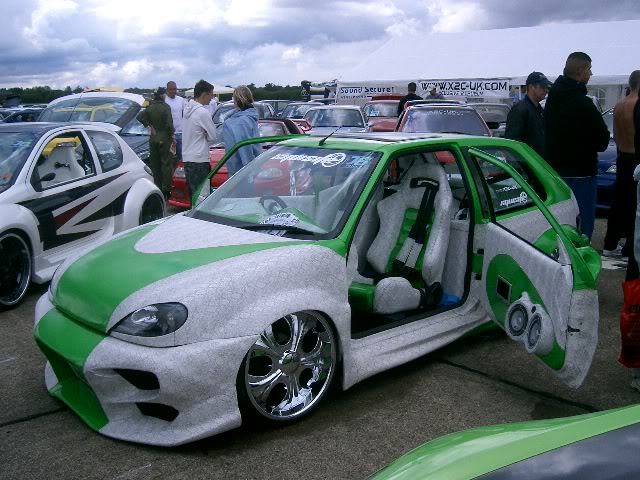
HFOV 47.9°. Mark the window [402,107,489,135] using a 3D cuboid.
[{"bbox_3d":[2.002,-1.888,11.504,1.360,0.140,0.700,1,49,4],"label":"window"}]

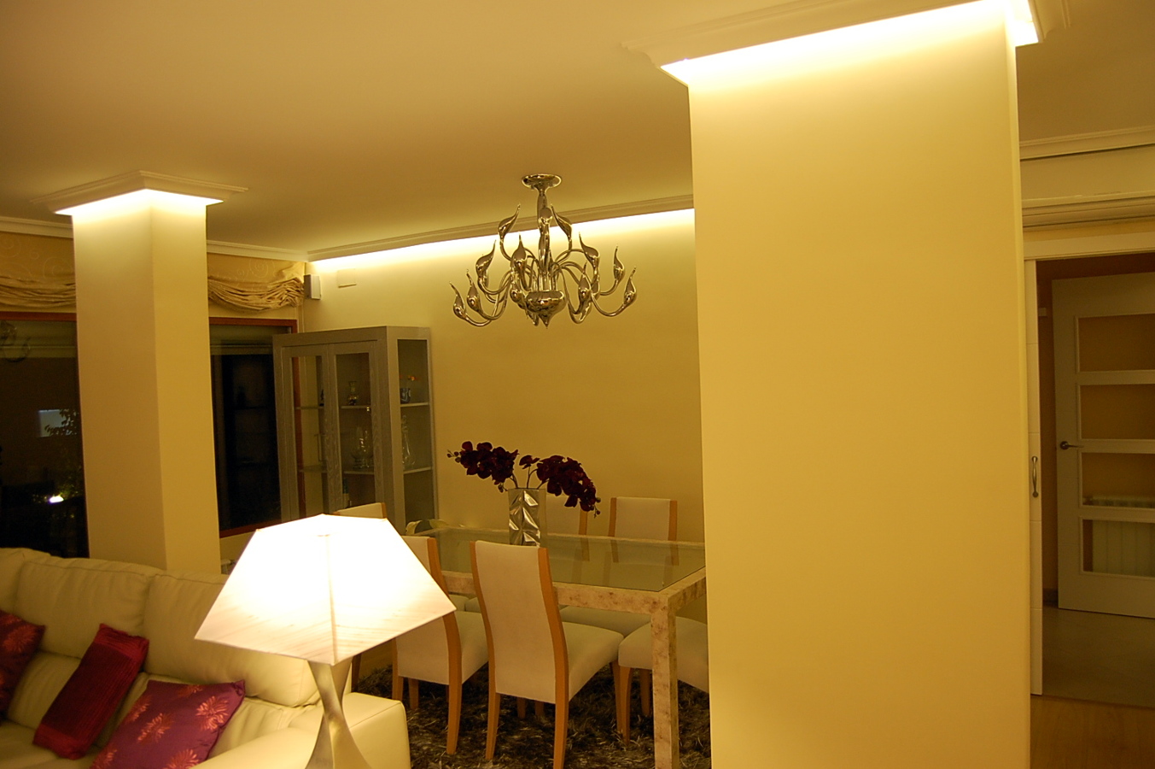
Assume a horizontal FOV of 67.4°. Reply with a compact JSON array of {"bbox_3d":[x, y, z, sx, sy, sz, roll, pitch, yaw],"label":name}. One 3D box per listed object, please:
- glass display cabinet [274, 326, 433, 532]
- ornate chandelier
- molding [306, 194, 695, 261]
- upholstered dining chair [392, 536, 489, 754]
[{"bbox_3d":[-1.552,0.594,6.050,1.105,1.920,0.415,-1,2,32],"label":"glass display cabinet"},{"bbox_3d":[-0.165,-0.637,4.195,0.900,0.710,0.900,-2,1,0],"label":"ornate chandelier"},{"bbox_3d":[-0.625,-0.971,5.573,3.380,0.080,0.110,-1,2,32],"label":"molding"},{"bbox_3d":[-0.571,1.105,3.960,0.450,0.930,0.540,-1,2,32],"label":"upholstered dining chair"}]

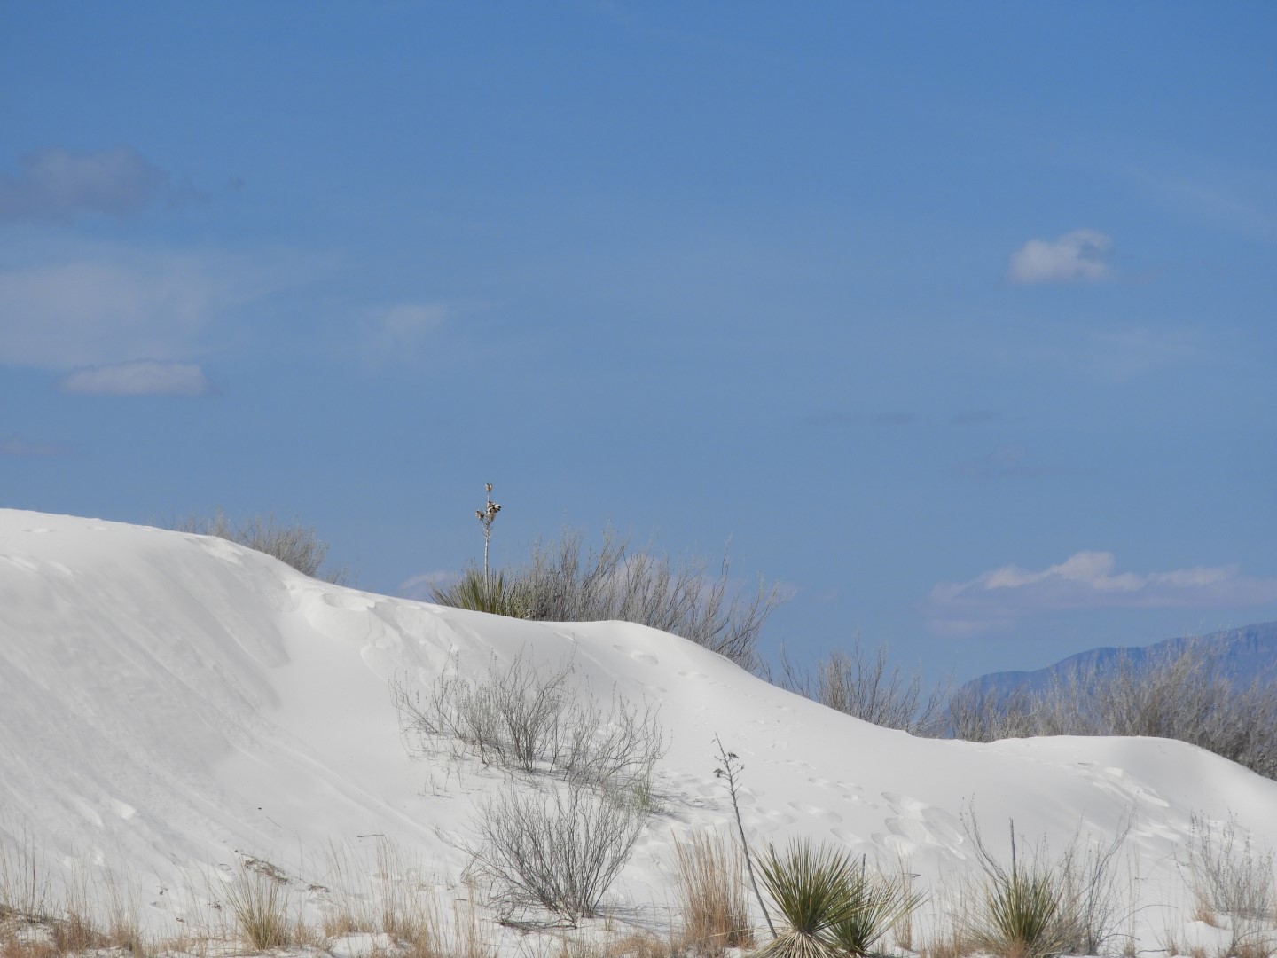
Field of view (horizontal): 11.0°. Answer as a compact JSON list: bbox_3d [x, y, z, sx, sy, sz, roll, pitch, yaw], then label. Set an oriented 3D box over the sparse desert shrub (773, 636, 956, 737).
[{"bbox_3d":[1.863,1.756,55.000,1.450,0.950,1.300,0,-2,0],"label":"sparse desert shrub"}]

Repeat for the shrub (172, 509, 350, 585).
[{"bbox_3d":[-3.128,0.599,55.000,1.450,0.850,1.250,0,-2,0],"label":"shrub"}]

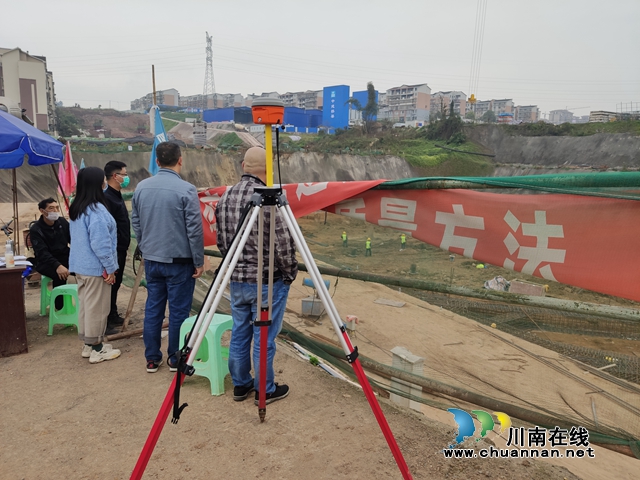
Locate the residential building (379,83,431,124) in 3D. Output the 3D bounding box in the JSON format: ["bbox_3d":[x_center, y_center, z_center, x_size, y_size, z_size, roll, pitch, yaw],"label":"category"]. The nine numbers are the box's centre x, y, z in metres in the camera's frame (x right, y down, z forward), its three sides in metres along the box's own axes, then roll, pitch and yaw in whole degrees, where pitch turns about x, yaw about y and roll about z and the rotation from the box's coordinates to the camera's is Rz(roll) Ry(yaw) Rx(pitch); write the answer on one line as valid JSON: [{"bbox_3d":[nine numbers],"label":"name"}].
[{"bbox_3d":[48.193,-77.448,274.091,24.000,21.500,13.000,6,8,43],"label":"residential building"}]

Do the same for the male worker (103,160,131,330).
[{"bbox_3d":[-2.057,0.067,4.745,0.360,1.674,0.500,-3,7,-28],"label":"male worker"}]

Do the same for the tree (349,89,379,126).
[{"bbox_3d":[11.300,-34.300,125.000,7.800,10.800,6.500,0,6,0],"label":"tree"}]

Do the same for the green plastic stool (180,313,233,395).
[{"bbox_3d":[-0.763,0.817,3.497,0.360,0.460,0.360,4,7,29],"label":"green plastic stool"}]

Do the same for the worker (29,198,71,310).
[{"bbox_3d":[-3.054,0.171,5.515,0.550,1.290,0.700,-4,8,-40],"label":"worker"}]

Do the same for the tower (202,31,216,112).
[{"bbox_3d":[-61.253,-92.035,267.308,8.000,45.500,9.500,2,6,10],"label":"tower"}]

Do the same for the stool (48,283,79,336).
[{"bbox_3d":[-2.428,0.673,4.767,0.355,0.455,0.355,1,6,3],"label":"stool"}]

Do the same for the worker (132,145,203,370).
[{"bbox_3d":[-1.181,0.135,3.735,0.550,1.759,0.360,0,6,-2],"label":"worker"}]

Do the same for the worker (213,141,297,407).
[{"bbox_3d":[-0.422,0.232,3.244,0.540,1.686,0.380,2,6,18],"label":"worker"}]

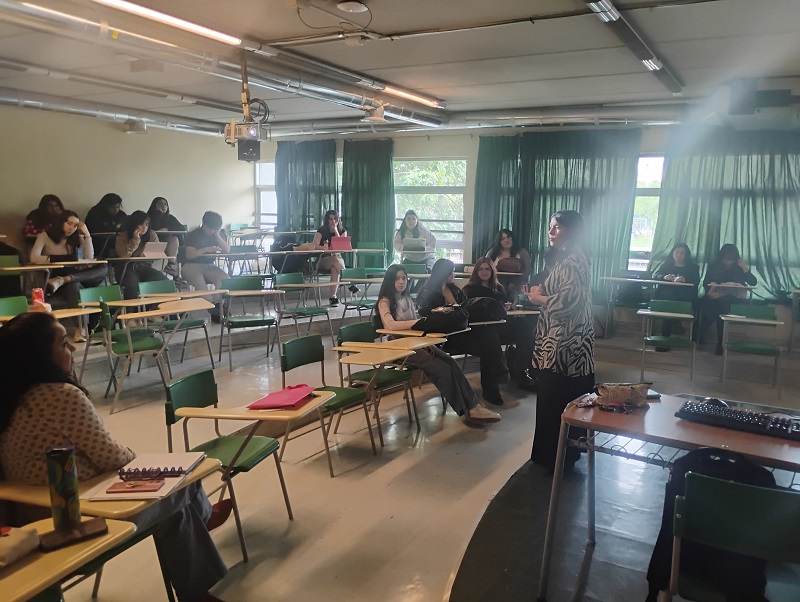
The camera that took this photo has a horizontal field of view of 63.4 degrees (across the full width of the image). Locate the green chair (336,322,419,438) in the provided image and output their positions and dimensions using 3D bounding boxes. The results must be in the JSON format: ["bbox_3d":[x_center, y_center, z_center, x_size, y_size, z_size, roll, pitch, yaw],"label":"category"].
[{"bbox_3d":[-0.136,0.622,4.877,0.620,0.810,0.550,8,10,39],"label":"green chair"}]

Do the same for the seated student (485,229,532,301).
[{"bbox_3d":[1.440,-0.300,8.600,0.600,1.270,0.750,5,9,25],"label":"seated student"}]

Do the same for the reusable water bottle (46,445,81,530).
[{"bbox_3d":[-0.978,0.546,1.896,0.082,0.250,0.082,1,8,0],"label":"reusable water bottle"}]

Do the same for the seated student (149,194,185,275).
[{"bbox_3d":[-3.336,-0.832,9.233,0.750,1.250,0.500,8,11,41],"label":"seated student"}]

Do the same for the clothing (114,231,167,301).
[{"bbox_3d":[-2.873,-0.376,7.200,0.600,0.900,0.650,-5,11,-38],"label":"clothing"}]

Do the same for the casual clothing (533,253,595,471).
[{"bbox_3d":[1.051,0.344,4.192,0.360,1.370,0.460,1,8,-6],"label":"casual clothing"}]

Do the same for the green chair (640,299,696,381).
[{"bbox_3d":[2.854,0.427,6.842,0.480,0.810,0.540,4,9,19],"label":"green chair"}]

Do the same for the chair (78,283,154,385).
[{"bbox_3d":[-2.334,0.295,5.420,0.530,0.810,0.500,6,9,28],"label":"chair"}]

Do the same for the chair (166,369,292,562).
[{"bbox_3d":[-0.908,0.832,3.432,0.530,0.820,0.480,4,9,19],"label":"chair"}]

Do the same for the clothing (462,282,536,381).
[{"bbox_3d":[0.980,0.272,6.299,0.500,0.880,0.720,-4,9,-30],"label":"clothing"}]

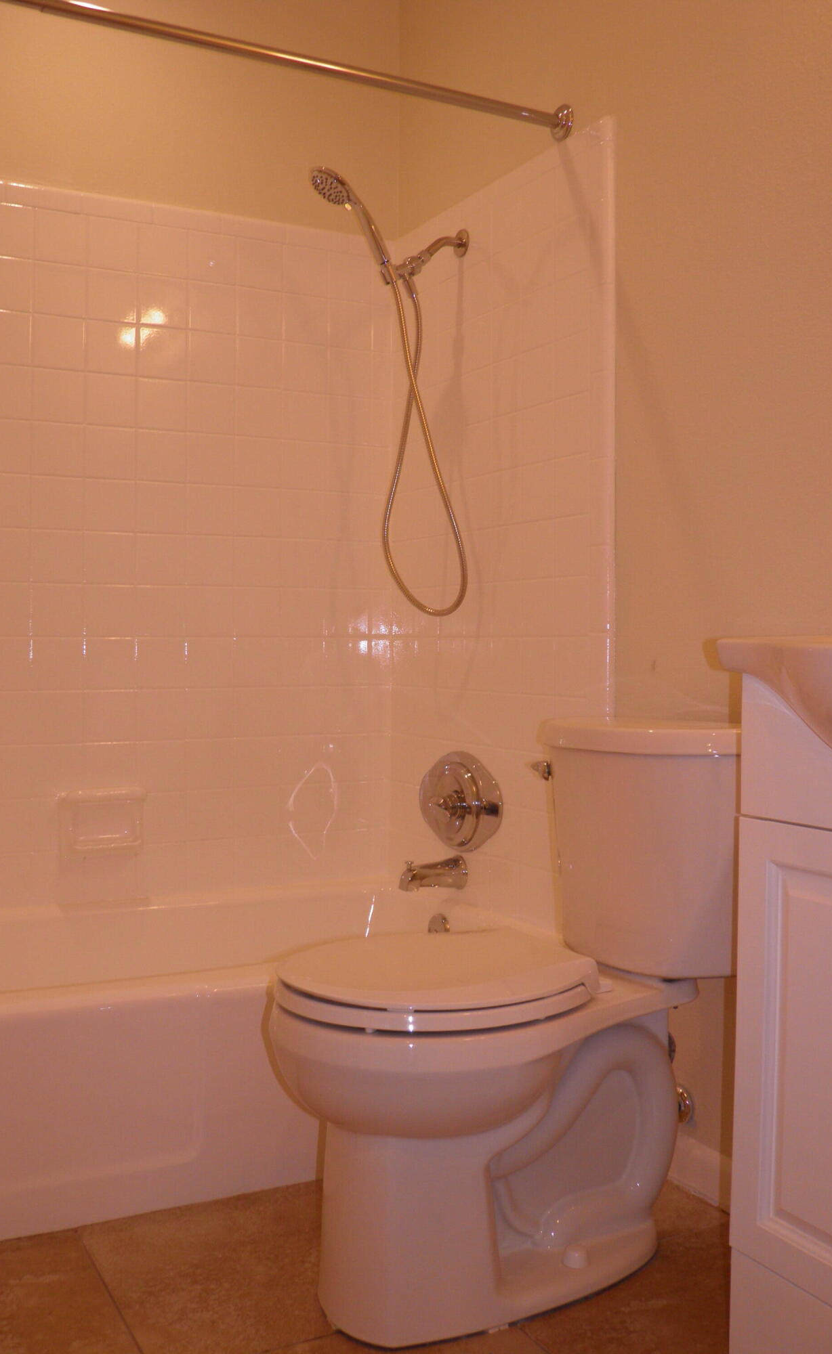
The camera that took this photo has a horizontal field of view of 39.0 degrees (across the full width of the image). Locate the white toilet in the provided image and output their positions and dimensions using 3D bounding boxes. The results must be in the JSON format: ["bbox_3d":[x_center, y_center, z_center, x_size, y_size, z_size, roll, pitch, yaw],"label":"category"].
[{"bbox_3d":[0.146,0.437,1.578,0.715,0.760,0.460,-1,2,-28],"label":"white toilet"}]

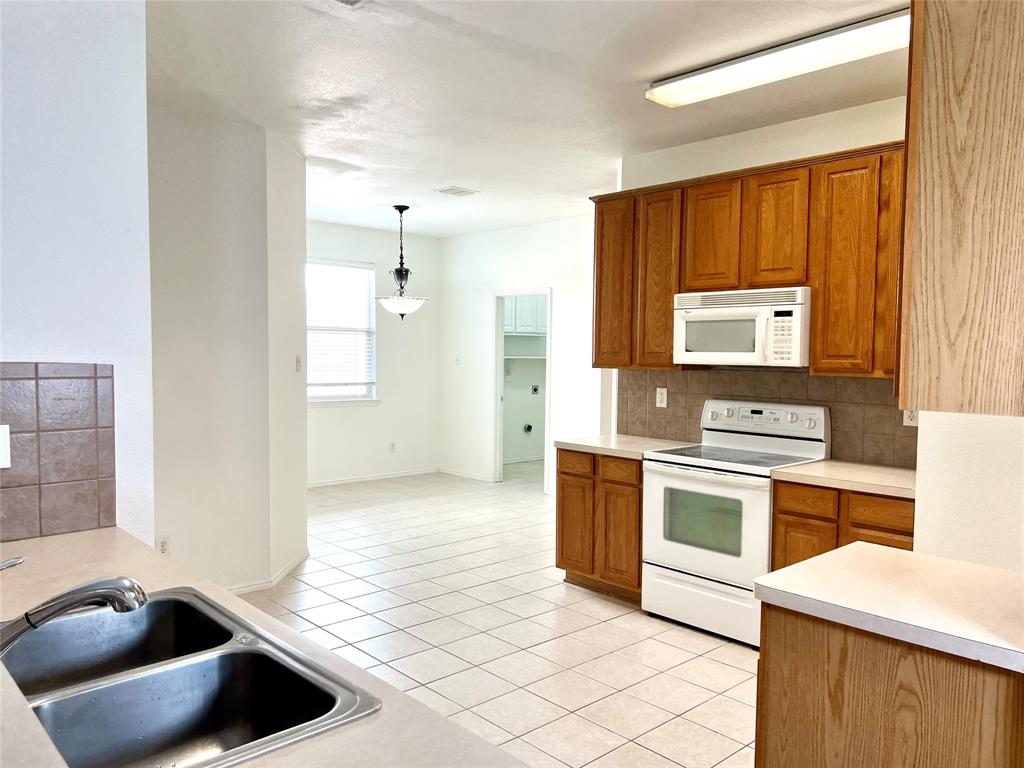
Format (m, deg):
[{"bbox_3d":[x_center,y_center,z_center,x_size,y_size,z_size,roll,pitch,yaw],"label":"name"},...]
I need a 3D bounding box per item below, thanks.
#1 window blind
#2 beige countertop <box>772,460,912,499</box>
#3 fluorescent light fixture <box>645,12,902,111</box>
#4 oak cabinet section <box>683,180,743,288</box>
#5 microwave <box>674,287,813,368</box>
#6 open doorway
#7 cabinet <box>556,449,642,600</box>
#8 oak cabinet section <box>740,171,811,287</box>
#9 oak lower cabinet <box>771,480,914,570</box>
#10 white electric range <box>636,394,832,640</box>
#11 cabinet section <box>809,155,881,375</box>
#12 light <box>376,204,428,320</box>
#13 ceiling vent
[{"bbox_3d":[-1.847,-0.559,8.103,0.920,1.460,0.060,-2,4,-43],"label":"window blind"},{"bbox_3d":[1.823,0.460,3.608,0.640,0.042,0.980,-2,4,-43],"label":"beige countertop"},{"bbox_3d":[1.134,-1.359,3.232,0.250,0.090,1.240,-2,4,-43],"label":"fluorescent light fixture"},{"bbox_3d":[1.218,-0.815,4.311,0.323,0.594,0.360,-2,4,-42],"label":"oak cabinet section"},{"bbox_3d":[1.340,-0.302,4.275,0.410,0.405,0.763,-2,4,-43],"label":"microwave"},{"bbox_3d":[0.117,0.088,8.083,0.130,2.060,0.830,-2,4,-43],"label":"open doorway"},{"bbox_3d":[0.732,0.844,4.817,0.610,0.870,0.680,-2,4,-43],"label":"cabinet"},{"bbox_3d":[1.464,-0.800,4.042,0.323,0.594,0.370,-2,4,-42],"label":"oak cabinet section"},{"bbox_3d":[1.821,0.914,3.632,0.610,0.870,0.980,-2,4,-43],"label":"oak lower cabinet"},{"bbox_3d":[1.210,0.718,4.229,0.680,1.190,0.760,-2,4,-43],"label":"white electric range"},{"bbox_3d":[1.700,-0.569,3.792,0.323,1.030,0.325,-2,4,-42],"label":"cabinet section"},{"bbox_3d":[-0.999,-1.090,6.960,0.490,1.030,0.490,1,3,0],"label":"light"},{"bbox_3d":[-0.447,-1.556,6.258,0.290,0.020,0.250,-2,4,-43],"label":"ceiling vent"}]

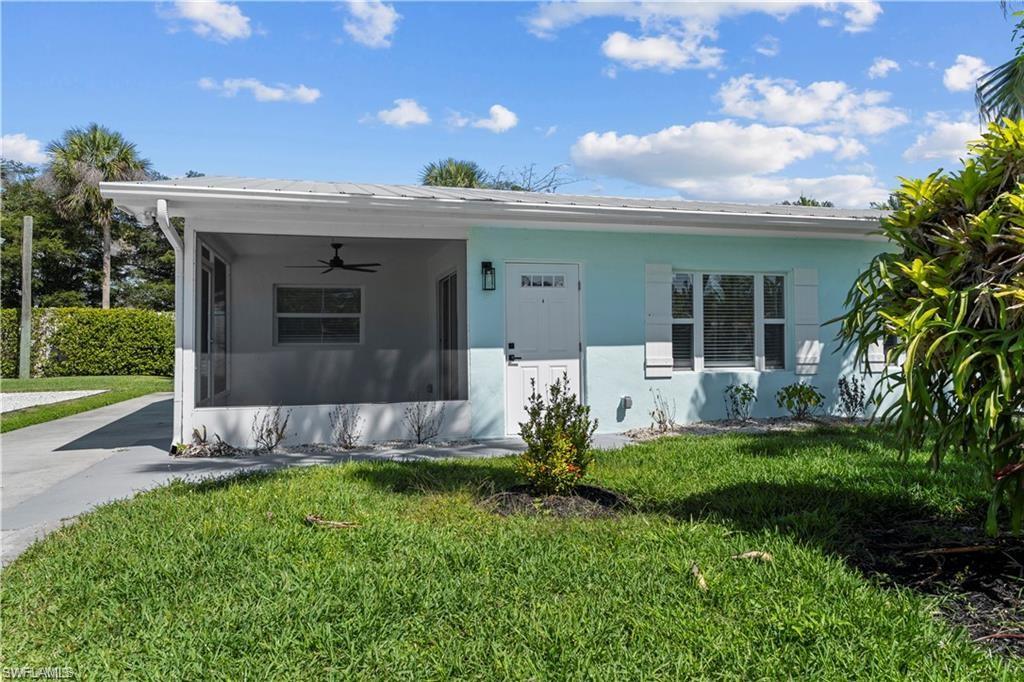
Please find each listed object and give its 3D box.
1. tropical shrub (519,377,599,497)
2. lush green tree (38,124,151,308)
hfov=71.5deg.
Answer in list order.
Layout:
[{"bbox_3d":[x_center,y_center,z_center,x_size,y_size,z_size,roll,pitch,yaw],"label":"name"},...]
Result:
[{"bbox_3d":[0.365,0.750,5.700,0.650,0.960,0.630,-1,-1,0],"label":"tropical shrub"},{"bbox_3d":[-16.700,-3.700,28.500,3.900,9.800,3.900,-1,-1,0],"label":"lush green tree"}]

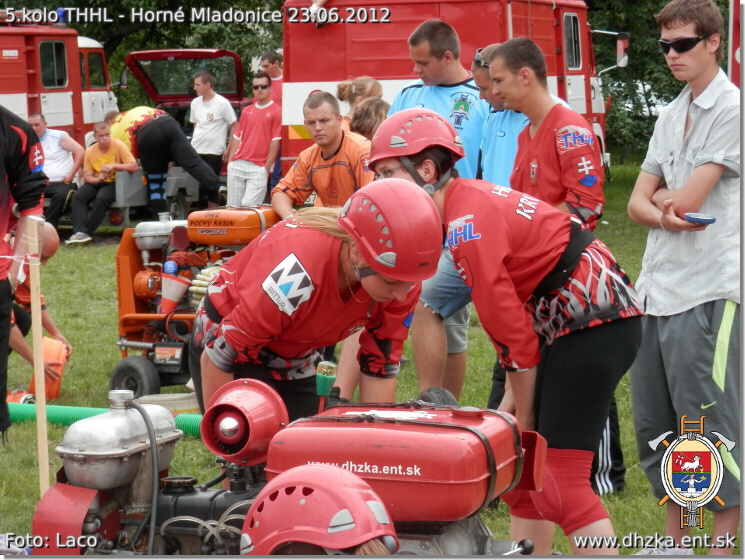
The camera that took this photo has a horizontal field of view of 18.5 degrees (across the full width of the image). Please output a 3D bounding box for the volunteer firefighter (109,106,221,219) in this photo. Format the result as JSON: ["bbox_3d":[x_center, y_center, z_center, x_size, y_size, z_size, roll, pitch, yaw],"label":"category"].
[{"bbox_3d":[-1.840,-0.902,20.300,1.000,1.270,0.580,3,5,37],"label":"volunteer firefighter"}]

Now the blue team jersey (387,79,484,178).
[{"bbox_3d":[0.268,-0.447,8.750,0.470,0.690,0.280,1,4,14],"label":"blue team jersey"}]

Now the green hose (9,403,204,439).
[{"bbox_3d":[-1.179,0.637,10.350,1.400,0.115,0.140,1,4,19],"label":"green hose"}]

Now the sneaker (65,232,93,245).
[{"bbox_3d":[-2.704,-0.382,21.000,0.275,0.110,0.100,-3,5,-38],"label":"sneaker"}]

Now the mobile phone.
[{"bbox_3d":[0.998,-0.187,6.950,0.103,0.018,0.050,1,16,2],"label":"mobile phone"}]

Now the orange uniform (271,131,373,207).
[{"bbox_3d":[-0.220,-0.382,10.700,0.490,0.630,0.340,1,4,12],"label":"orange uniform"}]

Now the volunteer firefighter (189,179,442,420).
[{"bbox_3d":[-0.158,0.389,5.676,0.520,1.280,0.700,-3,5,-41],"label":"volunteer firefighter"}]

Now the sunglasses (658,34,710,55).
[{"bbox_3d":[0.970,-0.730,7.050,0.145,0.050,0.150,3,15,33],"label":"sunglasses"}]

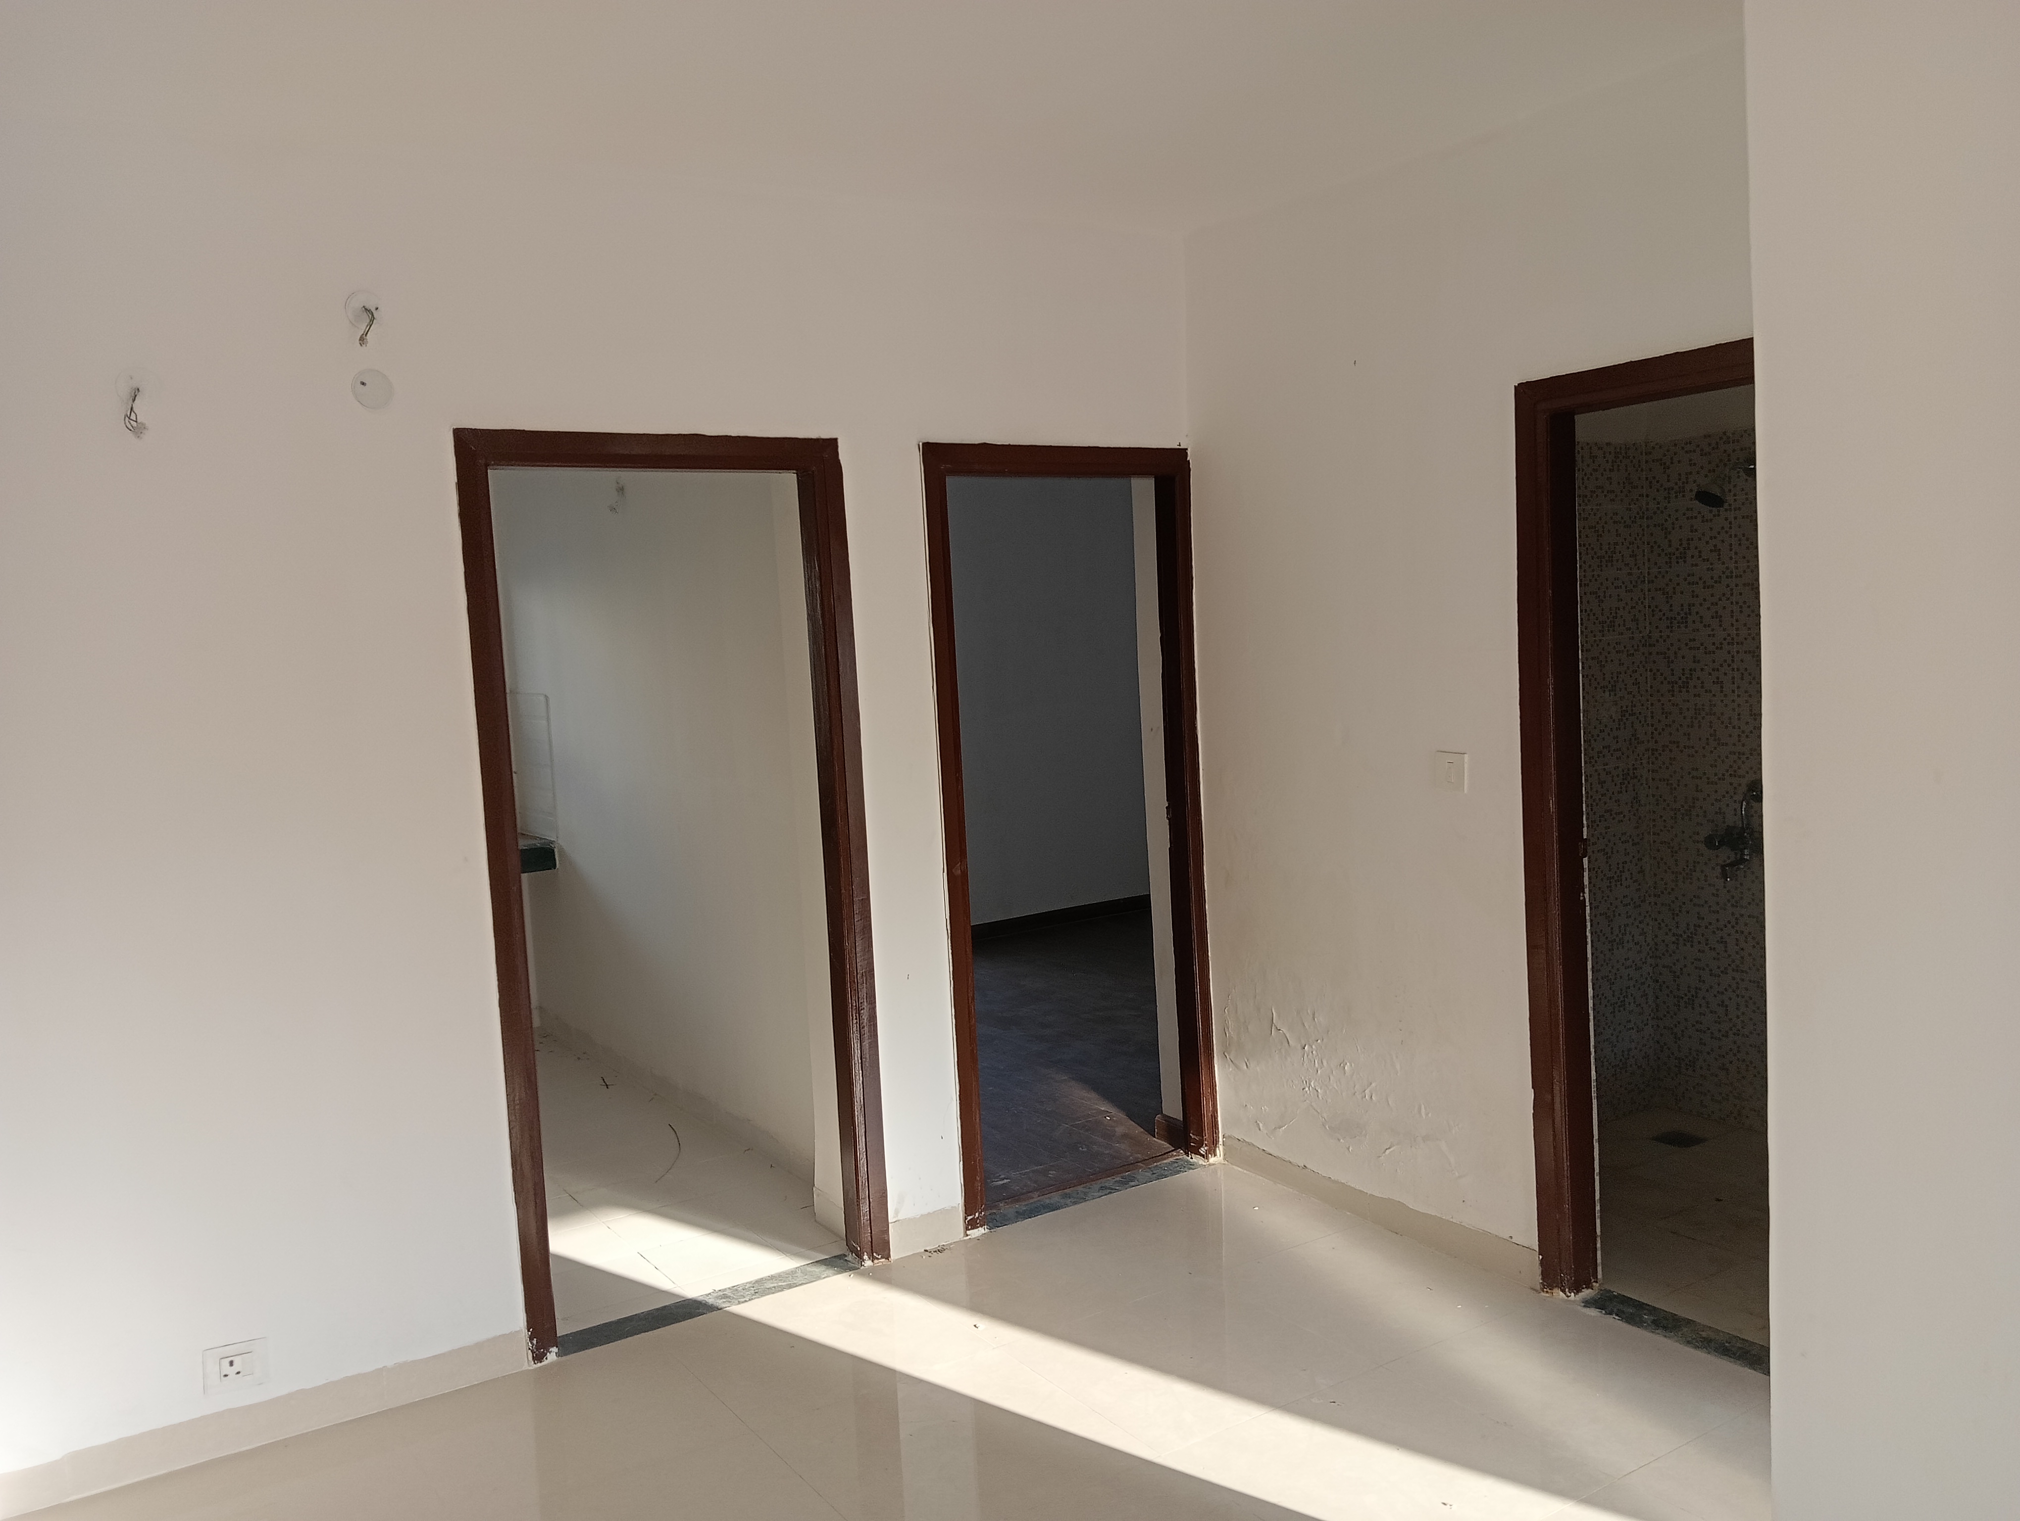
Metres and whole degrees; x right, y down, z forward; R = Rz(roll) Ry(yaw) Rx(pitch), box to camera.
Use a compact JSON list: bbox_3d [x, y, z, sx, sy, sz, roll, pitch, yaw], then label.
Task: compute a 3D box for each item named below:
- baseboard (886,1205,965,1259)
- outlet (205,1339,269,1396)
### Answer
[{"bbox_3d":[-0.217,1.230,4.292,0.227,0.091,0.015,-6,6,-34],"label":"baseboard"},{"bbox_3d":[-1.590,1.247,3.361,0.117,0.094,0.012,-6,6,-34],"label":"outlet"}]

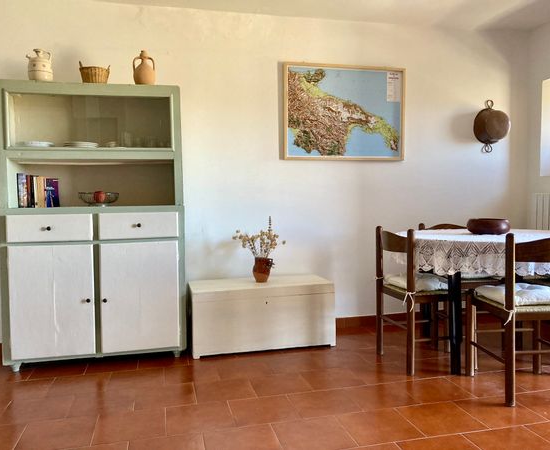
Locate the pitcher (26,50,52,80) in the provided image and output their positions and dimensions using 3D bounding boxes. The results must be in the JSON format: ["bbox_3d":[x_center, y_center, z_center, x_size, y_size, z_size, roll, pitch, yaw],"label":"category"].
[{"bbox_3d":[-1.445,-0.970,2.991,0.155,0.230,0.139,-2,3,-22],"label":"pitcher"}]

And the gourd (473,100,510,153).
[{"bbox_3d":[1.792,-0.811,3.957,0.292,0.431,0.173,-2,3,-13],"label":"gourd"}]

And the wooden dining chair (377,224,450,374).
[{"bbox_3d":[0.910,0.424,2.950,0.446,0.826,0.436,-2,3,-11],"label":"wooden dining chair"}]

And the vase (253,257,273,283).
[{"bbox_3d":[-0.084,0.317,3.508,0.148,0.178,0.134,-2,3,-13],"label":"vase"}]

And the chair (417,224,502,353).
[{"bbox_3d":[1.278,0.400,3.329,0.436,0.826,0.446,-1,3,-6],"label":"chair"}]

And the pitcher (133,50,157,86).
[{"bbox_3d":[-0.840,-0.997,3.130,0.155,0.247,0.134,-2,3,-13],"label":"pitcher"}]

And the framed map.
[{"bbox_3d":[0.559,-0.862,3.737,0.990,0.728,0.030,-2,3,-13],"label":"framed map"}]

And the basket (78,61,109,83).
[{"bbox_3d":[-1.138,-0.944,3.073,0.183,0.158,0.168,-2,3,-13],"label":"basket"}]

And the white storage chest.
[{"bbox_3d":[-0.102,0.621,3.428,0.962,0.428,0.460,-2,3,-13],"label":"white storage chest"}]

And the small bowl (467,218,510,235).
[{"bbox_3d":[1.341,0.006,3.088,0.257,0.099,0.257,-1,3,0],"label":"small bowl"}]

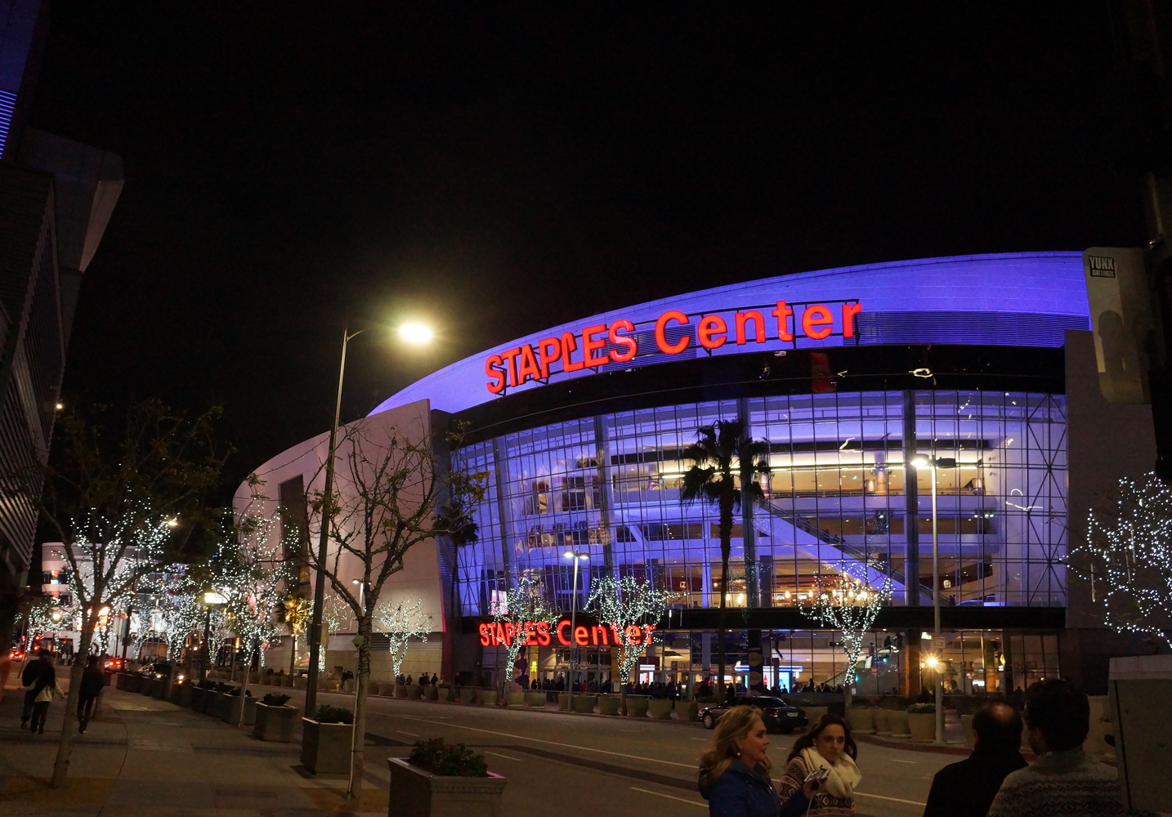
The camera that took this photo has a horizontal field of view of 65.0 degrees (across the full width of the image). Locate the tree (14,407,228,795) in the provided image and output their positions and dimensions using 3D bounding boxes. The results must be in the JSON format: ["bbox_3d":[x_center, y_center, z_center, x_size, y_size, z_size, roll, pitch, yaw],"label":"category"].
[{"bbox_3d":[-6.913,2.596,13.528,2.750,5.400,2.750,10,-18,-26],"label":"tree"}]

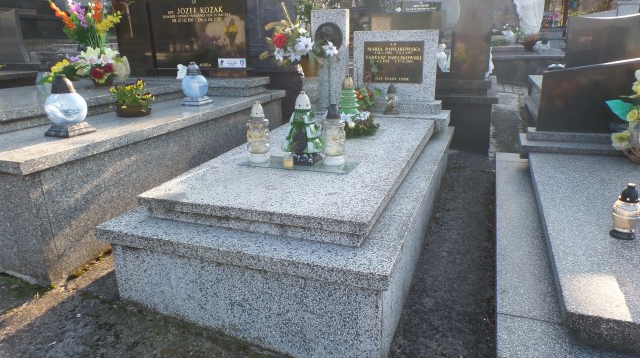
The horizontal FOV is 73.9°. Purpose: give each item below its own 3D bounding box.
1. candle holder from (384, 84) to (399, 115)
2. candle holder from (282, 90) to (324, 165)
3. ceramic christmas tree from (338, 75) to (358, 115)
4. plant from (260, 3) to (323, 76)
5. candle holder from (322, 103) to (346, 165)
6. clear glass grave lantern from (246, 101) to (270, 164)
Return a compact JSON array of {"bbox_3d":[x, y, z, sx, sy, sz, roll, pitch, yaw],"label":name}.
[{"bbox_3d":[0.496,-0.555,2.964,0.091,0.210,0.091,5,20,21],"label":"candle holder"},{"bbox_3d":[-0.075,-0.226,1.855,0.170,0.303,0.155,5,20,21],"label":"candle holder"},{"bbox_3d":[0.170,-0.474,2.576,0.129,0.292,0.129,-2,18,1],"label":"ceramic christmas tree"},{"bbox_3d":[-0.202,-0.900,2.786,0.370,0.445,0.310,5,20,21],"label":"plant"},{"bbox_3d":[0.068,-0.209,1.982,0.105,0.276,0.105,-2,19,1],"label":"candle holder"},{"bbox_3d":[-0.312,-0.231,2.073,0.112,0.288,0.112,-2,19,1],"label":"clear glass grave lantern"}]

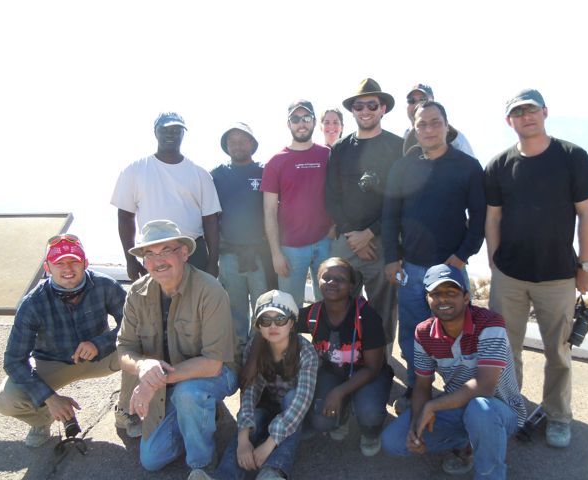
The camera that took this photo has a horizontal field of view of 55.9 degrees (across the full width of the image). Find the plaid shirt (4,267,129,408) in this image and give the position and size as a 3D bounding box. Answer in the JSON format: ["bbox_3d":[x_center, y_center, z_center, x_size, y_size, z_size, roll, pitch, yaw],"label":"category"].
[{"bbox_3d":[-1.146,0.482,2.770,0.560,0.610,0.440,-3,10,-15],"label":"plaid shirt"}]

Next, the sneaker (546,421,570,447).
[{"bbox_3d":[1.425,1.000,3.000,0.115,0.115,0.295,3,10,21],"label":"sneaker"}]

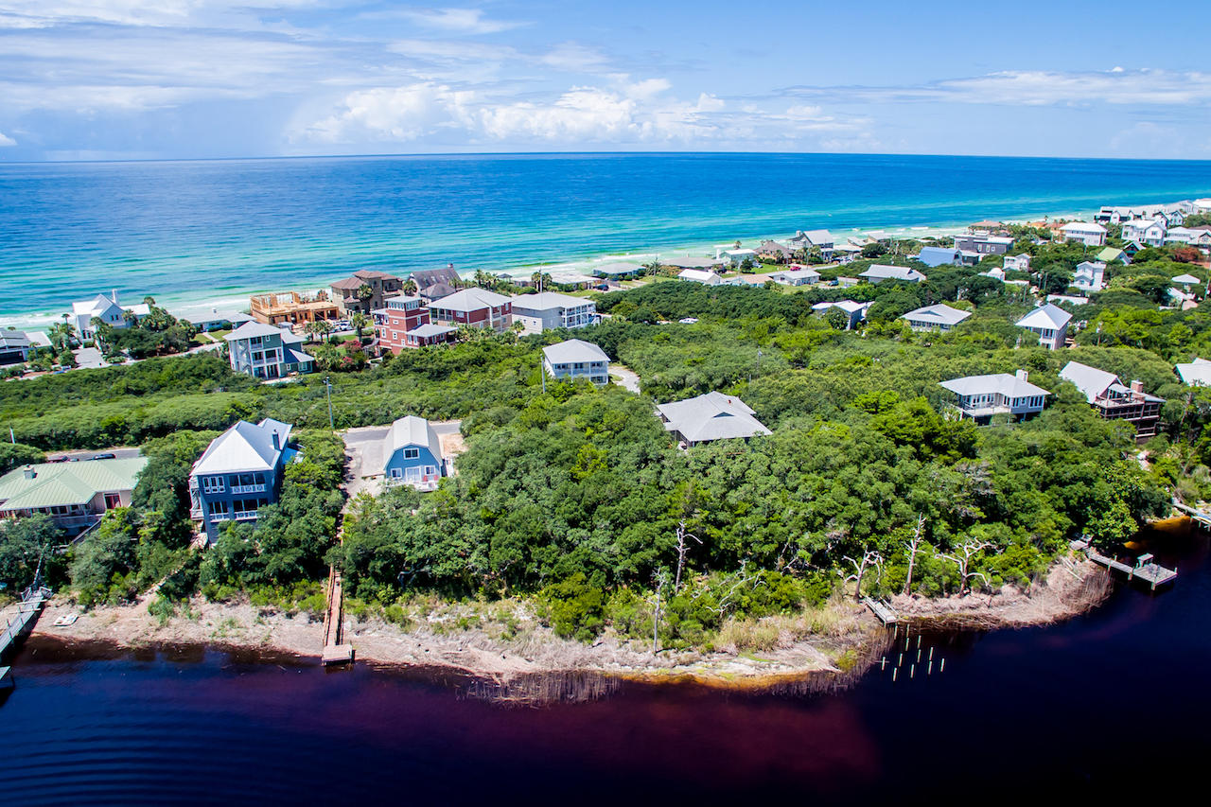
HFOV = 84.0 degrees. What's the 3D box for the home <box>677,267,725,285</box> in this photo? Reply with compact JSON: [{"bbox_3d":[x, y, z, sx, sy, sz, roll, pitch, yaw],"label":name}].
[{"bbox_3d":[33.130,-44.130,234.280,8.500,4.900,13.000,-17,27,-38],"label":"home"}]

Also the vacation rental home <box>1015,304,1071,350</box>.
[{"bbox_3d":[108.420,-19.780,167.450,9.500,10.500,15.500,16,26,36],"label":"vacation rental home"}]

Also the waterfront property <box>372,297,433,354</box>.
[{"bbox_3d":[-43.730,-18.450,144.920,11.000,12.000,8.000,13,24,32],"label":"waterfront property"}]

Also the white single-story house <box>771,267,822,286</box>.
[{"bbox_3d":[69.700,-46.060,246.120,14.500,4.000,10.500,-15,25,-34],"label":"white single-story house"}]

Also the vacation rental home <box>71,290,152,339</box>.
[{"bbox_3d":[-125.430,-23.070,170.270,16.000,10.000,12.000,-15,25,-34],"label":"vacation rental home"}]

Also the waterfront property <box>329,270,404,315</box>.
[{"bbox_3d":[-65.710,-31.860,186.090,16.000,11.000,12.000,-17,26,-39],"label":"waterfront property"}]

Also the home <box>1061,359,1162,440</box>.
[{"bbox_3d":[85.280,-0.830,117.180,12.300,10.500,13.200,-5,21,-14],"label":"home"}]

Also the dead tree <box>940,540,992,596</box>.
[{"bbox_3d":[40.660,18.070,74.950,6.300,7.400,4.500,0,21,0],"label":"dead tree"}]

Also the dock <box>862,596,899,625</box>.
[{"bbox_3d":[30.760,22.850,74.700,1.600,1.800,4.100,-4,21,-11],"label":"dock"}]

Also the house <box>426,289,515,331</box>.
[{"bbox_3d":[-35.280,-24.890,175.720,13.400,10.600,15.800,11,24,28],"label":"house"}]

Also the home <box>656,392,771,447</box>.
[{"bbox_3d":[17.690,1.890,107.440,14.300,8.000,15.000,-4,21,-10],"label":"home"}]

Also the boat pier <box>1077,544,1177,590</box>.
[{"bbox_3d":[63.030,19.110,81.820,4.900,2.100,9.300,-13,24,-30],"label":"boat pier"}]

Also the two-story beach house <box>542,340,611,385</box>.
[{"bbox_3d":[-5.360,-8.450,123.660,11.000,7.700,10.000,-4,21,-9],"label":"two-story beach house"}]

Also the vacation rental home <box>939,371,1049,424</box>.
[{"bbox_3d":[68.050,-1.340,118.330,15.800,8.000,9.500,-4,21,-9],"label":"vacation rental home"}]

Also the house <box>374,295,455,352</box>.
[{"bbox_3d":[-40.970,-18.360,143.920,14.000,12.000,9.500,13,24,32],"label":"house"}]

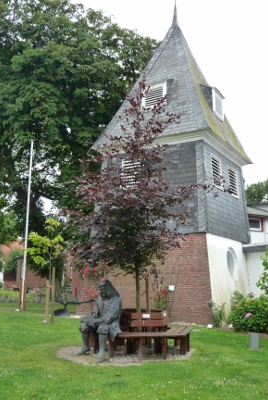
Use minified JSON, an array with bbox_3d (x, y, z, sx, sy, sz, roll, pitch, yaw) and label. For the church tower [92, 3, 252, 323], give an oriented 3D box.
[{"bbox_3d":[1.742,-2.268,17.735,5.464,13.812,5.464,-5,-12,32],"label":"church tower"}]

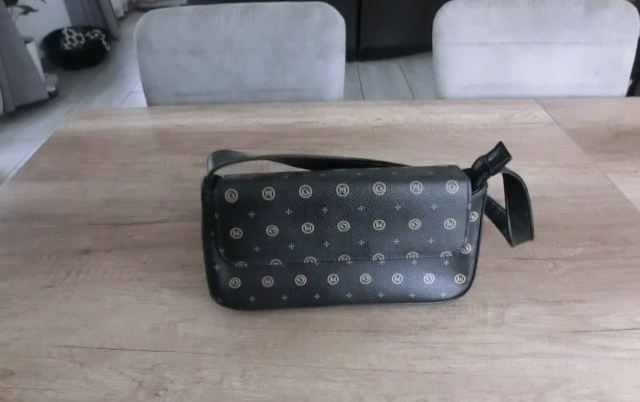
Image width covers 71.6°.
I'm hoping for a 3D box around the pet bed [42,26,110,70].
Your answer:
[{"bbox_3d":[-1.706,-1.092,3.146,0.420,0.195,0.420,29,46,33],"label":"pet bed"}]

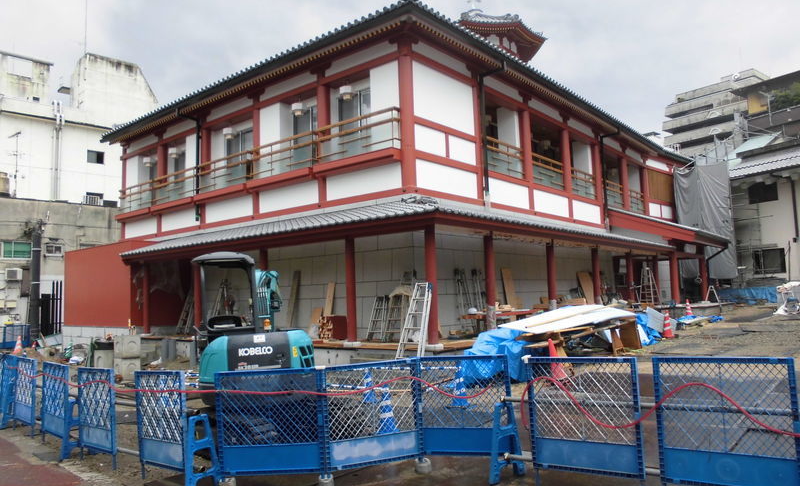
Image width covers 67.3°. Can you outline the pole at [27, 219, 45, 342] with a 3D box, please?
[{"bbox_3d":[-15.448,1.687,25.503,0.400,5.377,0.400,-6,-7,40],"label":"pole"}]

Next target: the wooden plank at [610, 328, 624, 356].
[{"bbox_3d":[4.297,1.970,11.900,0.160,0.580,0.080,-14,-39,18],"label":"wooden plank"}]

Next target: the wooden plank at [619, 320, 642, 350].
[{"bbox_3d":[5.280,2.113,13.728,0.440,0.634,0.060,-11,-6,29],"label":"wooden plank"}]

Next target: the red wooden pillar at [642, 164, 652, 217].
[{"bbox_3d":[12.979,-2.629,31.600,0.310,2.900,0.310,-6,-7,40],"label":"red wooden pillar"}]

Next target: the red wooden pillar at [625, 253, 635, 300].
[{"bbox_3d":[8.570,1.563,22.322,0.220,2.340,0.220,-6,-7,40],"label":"red wooden pillar"}]

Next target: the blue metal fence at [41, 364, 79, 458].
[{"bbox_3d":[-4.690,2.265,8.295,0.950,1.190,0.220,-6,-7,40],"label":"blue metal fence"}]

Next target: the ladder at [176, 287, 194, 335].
[{"bbox_3d":[-7.897,2.488,22.227,0.450,1.724,0.280,-6,-20,40],"label":"ladder"}]

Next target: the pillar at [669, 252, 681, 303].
[{"bbox_3d":[10.005,1.244,21.893,0.330,1.948,0.330,-6,-7,40],"label":"pillar"}]

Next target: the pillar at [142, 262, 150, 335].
[{"bbox_3d":[-9.283,2.018,22.072,0.235,2.572,0.235,-6,-7,40],"label":"pillar"}]

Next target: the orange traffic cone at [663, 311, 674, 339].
[{"bbox_3d":[6.916,2.110,15.533,0.370,0.700,0.370,-4,-6,25],"label":"orange traffic cone"}]

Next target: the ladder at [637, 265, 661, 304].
[{"bbox_3d":[11.174,1.880,27.102,0.600,1.778,1.100,-6,-7,40],"label":"ladder"}]

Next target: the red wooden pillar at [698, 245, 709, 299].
[{"bbox_3d":[16.168,1.606,32.019,0.350,2.957,0.350,-6,-7,40],"label":"red wooden pillar"}]

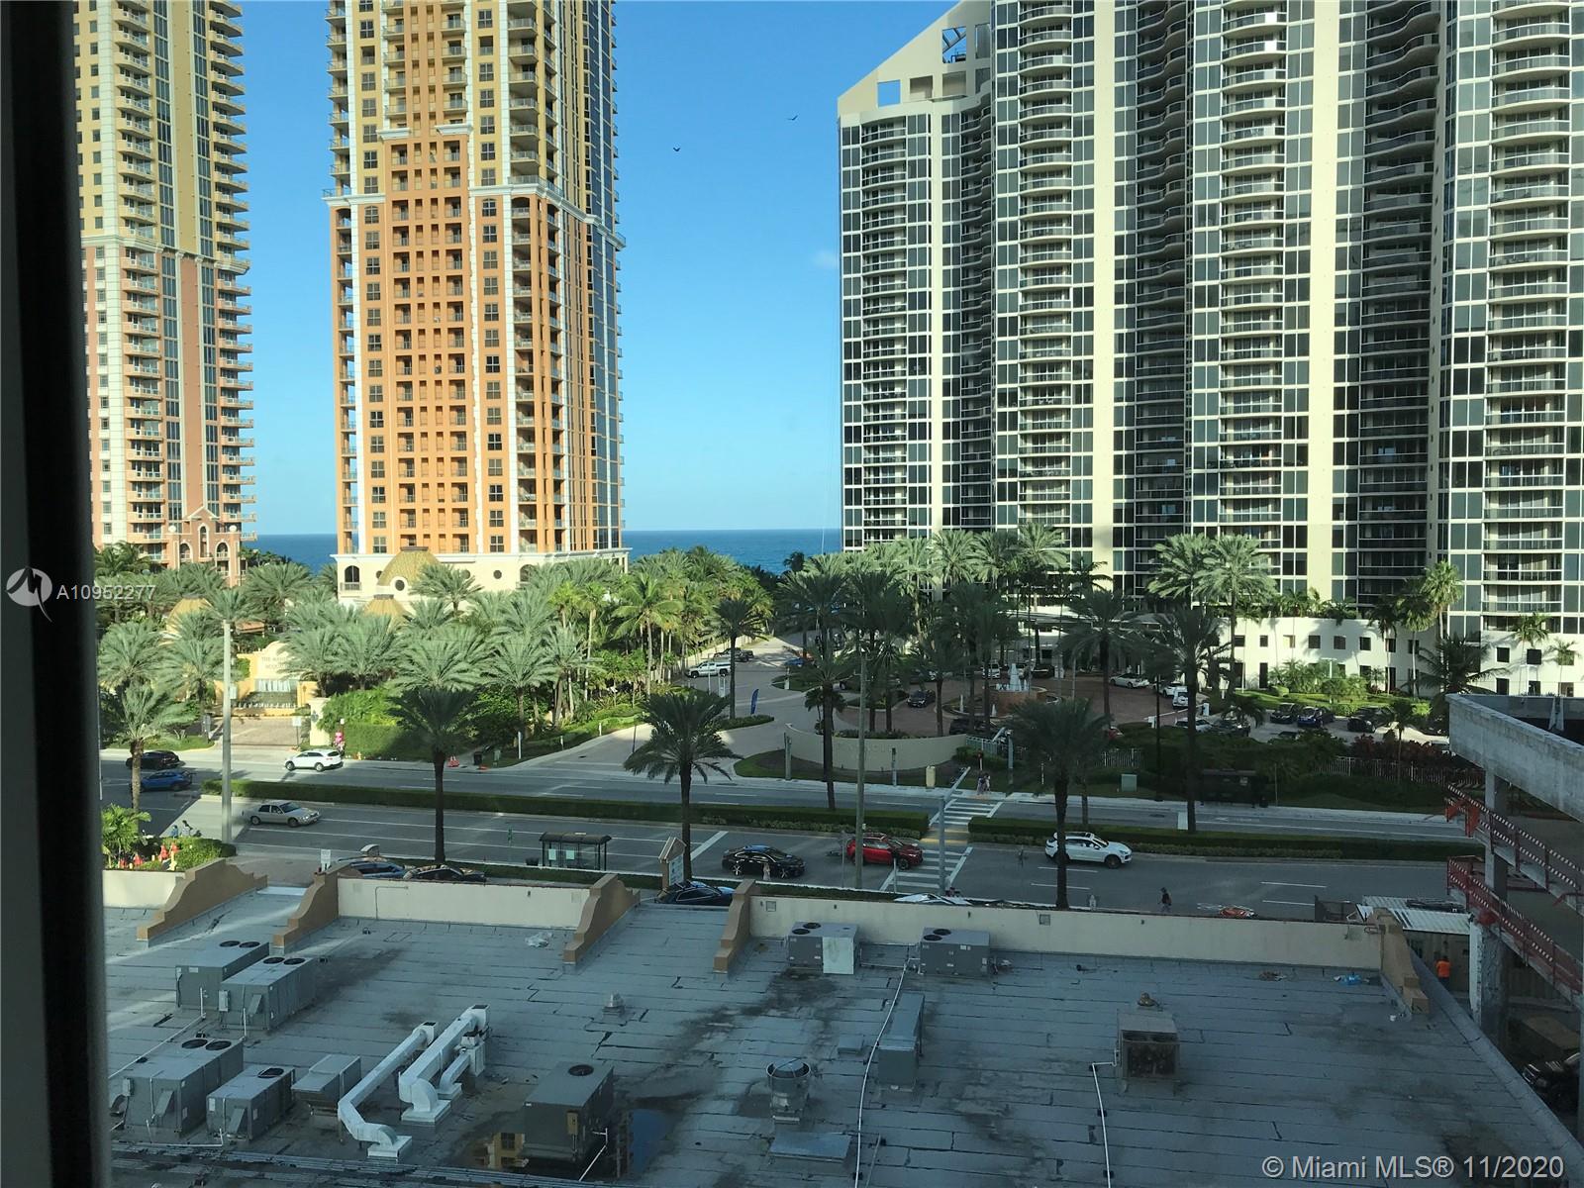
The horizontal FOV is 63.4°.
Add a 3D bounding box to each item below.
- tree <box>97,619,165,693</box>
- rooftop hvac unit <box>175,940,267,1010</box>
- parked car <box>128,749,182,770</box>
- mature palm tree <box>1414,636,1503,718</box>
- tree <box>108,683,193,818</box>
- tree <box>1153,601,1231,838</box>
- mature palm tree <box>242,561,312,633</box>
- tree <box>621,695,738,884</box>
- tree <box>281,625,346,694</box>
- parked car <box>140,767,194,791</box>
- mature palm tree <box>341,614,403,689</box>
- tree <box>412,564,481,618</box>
[{"bbox_3d":[-64.692,8.276,124.931,6.200,11.158,6.200,0,3,16],"label":"tree"},{"bbox_3d":[-17.866,11.986,40.391,1.580,1.280,2.350,0,3,12],"label":"rooftop hvac unit"},{"bbox_3d":[-54.719,13.974,109.808,4.600,1.660,1.860,0,3,16],"label":"parked car"},{"bbox_3d":[54.204,8.699,104.632,7.400,10.500,7.400,-1,3,0],"label":"mature palm tree"},{"bbox_3d":[-42.148,10.970,84.164,5.700,10.100,5.700,-1,3,0],"label":"tree"},{"bbox_3d":[24.210,8.192,77.364,4.900,15.000,4.900,-1,3,0],"label":"tree"},{"bbox_3d":[-61.000,1.517,152.258,7.900,10.600,7.900,-1,3,0],"label":"mature palm tree"},{"bbox_3d":[-5.991,10.609,70.723,6.400,10.824,6.400,-1,3,0],"label":"tree"},{"bbox_3d":[-46.714,8.365,125.389,6.200,10.590,6.200,0,3,16],"label":"tree"},{"bbox_3d":[-49.234,14.444,100.022,4.350,1.640,1.840,-1,3,-6],"label":"parked car"},{"bbox_3d":[-44.841,7.586,136.564,6.900,10.800,6.900,-1,3,0],"label":"mature palm tree"},{"bbox_3d":[-37.595,4.166,140.608,7.700,14.988,7.700,-1,3,0],"label":"tree"}]

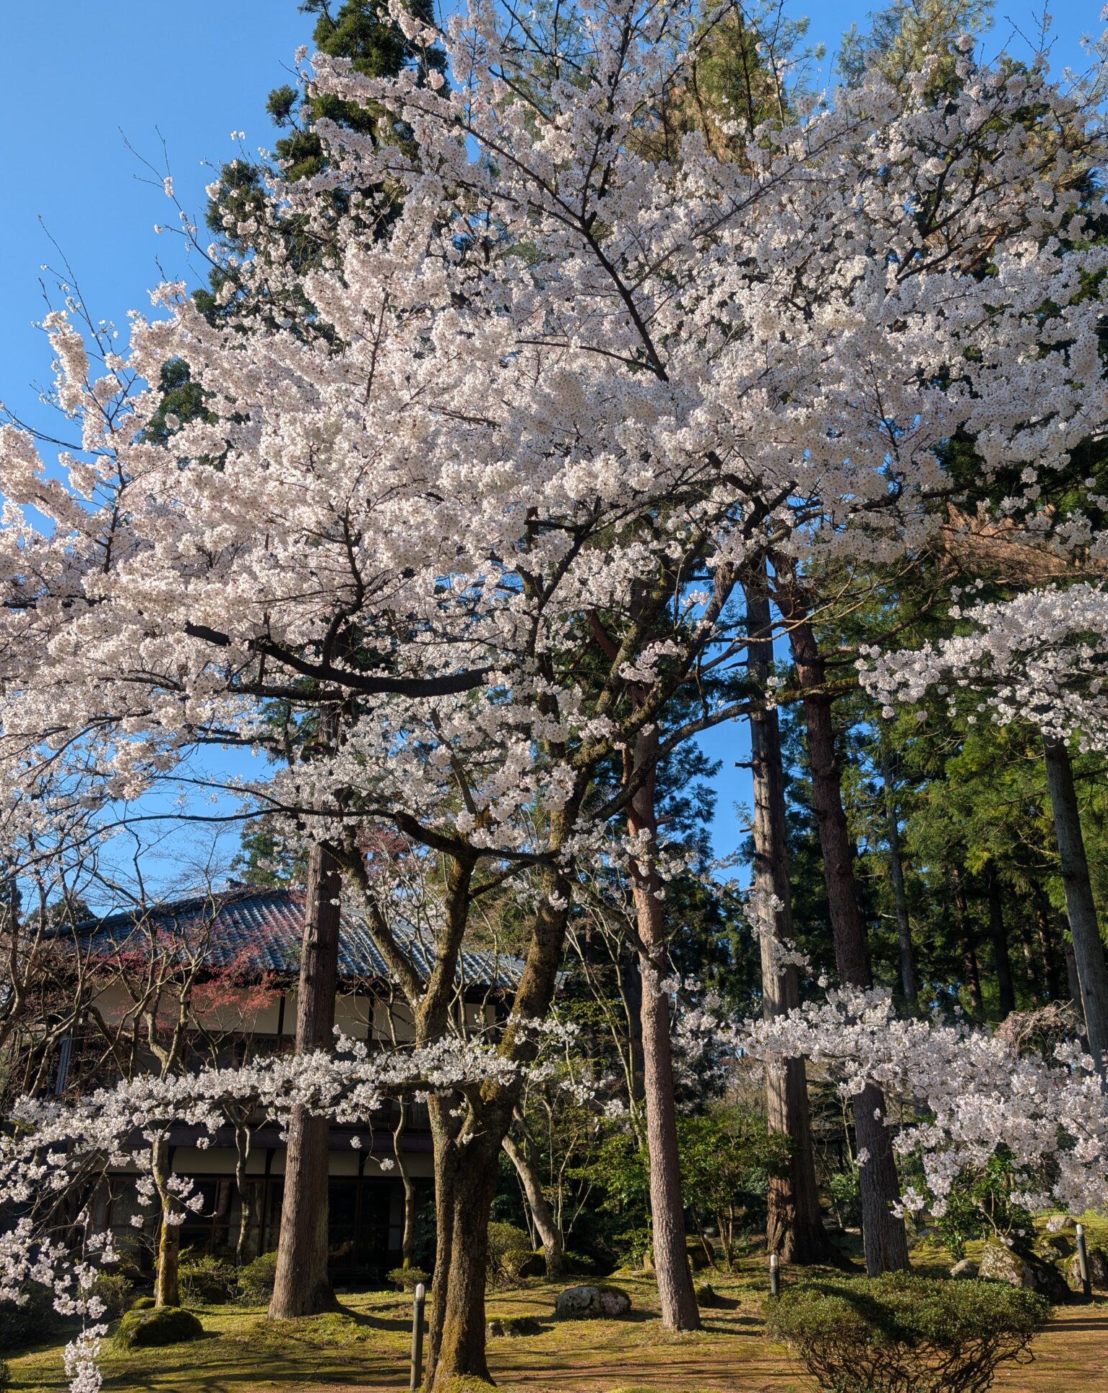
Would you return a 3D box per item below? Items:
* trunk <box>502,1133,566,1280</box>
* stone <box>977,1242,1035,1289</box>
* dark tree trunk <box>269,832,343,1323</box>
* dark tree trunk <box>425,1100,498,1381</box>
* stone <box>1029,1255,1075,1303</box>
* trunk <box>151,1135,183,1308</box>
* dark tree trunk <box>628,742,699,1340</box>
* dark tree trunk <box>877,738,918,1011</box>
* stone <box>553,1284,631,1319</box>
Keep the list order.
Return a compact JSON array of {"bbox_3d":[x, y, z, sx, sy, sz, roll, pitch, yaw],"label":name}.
[{"bbox_3d":[-0.311,8.154,20.500,0.950,2.100,0.500,1,-21,-1],"label":"trunk"},{"bbox_3d":[5.379,6.800,15.300,0.660,0.560,0.550,-6,-22,17],"label":"stone"},{"bbox_3d":[-2.792,4.313,15.026,0.700,5.252,0.680,2,-18,-10],"label":"dark tree trunk"},{"bbox_3d":[-0.773,4.574,10.914,0.580,2.196,0.500,0,-18,-4],"label":"dark tree trunk"},{"bbox_3d":[5.775,6.765,14.900,0.520,0.500,0.500,-7,-22,18],"label":"stone"},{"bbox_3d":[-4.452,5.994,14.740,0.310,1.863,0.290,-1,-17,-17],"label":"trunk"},{"bbox_3d":[1.241,3.555,14.583,0.430,6.487,0.420,-3,-19,4],"label":"dark tree trunk"},{"bbox_3d":[8.300,4.150,31.035,0.400,6.586,0.400,-5,-19,14],"label":"dark tree trunk"},{"bbox_3d":[0.426,6.705,14.306,0.852,0.315,0.550,0,-18,2],"label":"stone"}]

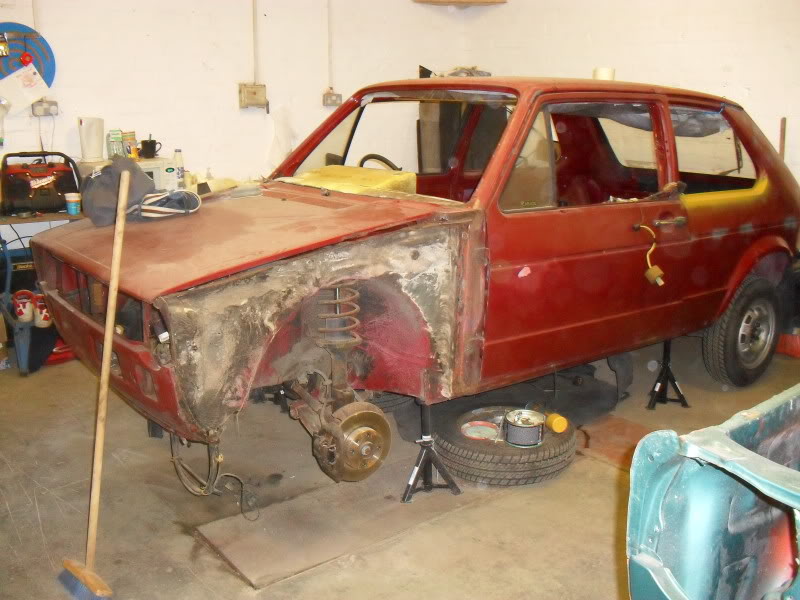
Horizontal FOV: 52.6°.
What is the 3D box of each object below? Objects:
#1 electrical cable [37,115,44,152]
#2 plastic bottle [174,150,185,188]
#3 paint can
[{"bbox_3d":[-2.049,-0.952,4.624,0.030,0.240,0.025,-9,16,-36],"label":"electrical cable"},{"bbox_3d":[-1.320,-0.783,4.843,0.062,0.240,0.062,-9,16,-36],"label":"plastic bottle"},{"bbox_3d":[0.468,0.481,3.056,0.149,0.088,0.149,0,13,0],"label":"paint can"}]

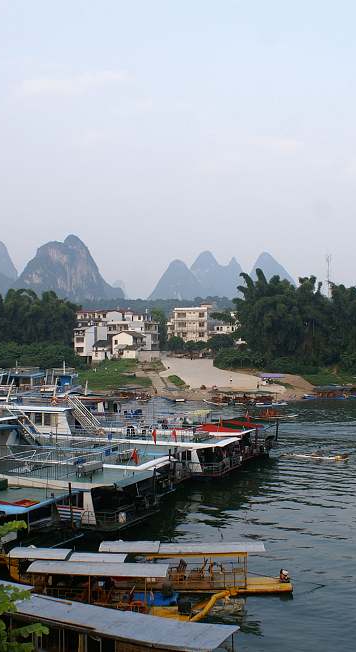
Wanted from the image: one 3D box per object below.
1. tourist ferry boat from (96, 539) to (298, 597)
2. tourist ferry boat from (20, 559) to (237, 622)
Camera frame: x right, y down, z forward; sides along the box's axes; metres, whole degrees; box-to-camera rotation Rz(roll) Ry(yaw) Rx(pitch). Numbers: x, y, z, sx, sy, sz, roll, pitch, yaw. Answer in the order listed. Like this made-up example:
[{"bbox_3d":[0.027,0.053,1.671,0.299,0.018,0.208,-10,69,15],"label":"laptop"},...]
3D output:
[{"bbox_3d":[0.750,12.027,37.000,9.800,2.250,2.100,0,0,0],"label":"tourist ferry boat"},{"bbox_3d":[-2.600,12.053,33.800,9.400,2.150,2.100,0,0,7],"label":"tourist ferry boat"}]

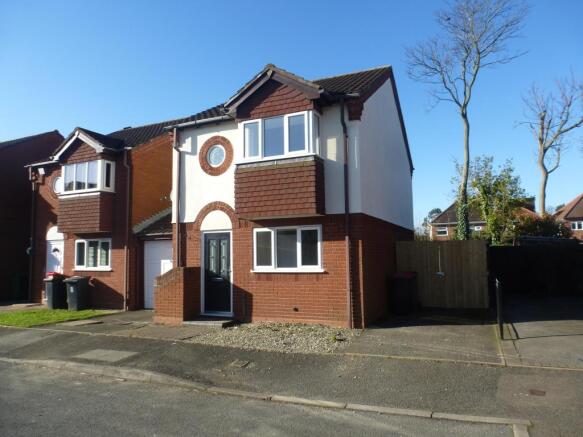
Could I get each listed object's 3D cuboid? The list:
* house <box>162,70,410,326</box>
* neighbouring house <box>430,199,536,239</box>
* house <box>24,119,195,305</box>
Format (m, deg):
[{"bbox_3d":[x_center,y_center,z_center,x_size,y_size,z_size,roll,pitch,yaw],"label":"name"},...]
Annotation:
[{"bbox_3d":[0.680,-0.958,13.212,5.400,7.450,9.100,-3,-5,24],"label":"house"},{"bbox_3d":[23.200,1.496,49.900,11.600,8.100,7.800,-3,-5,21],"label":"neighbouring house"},{"bbox_3d":[-5.686,-0.475,17.222,5.300,7.450,9.100,-3,-5,24],"label":"house"}]

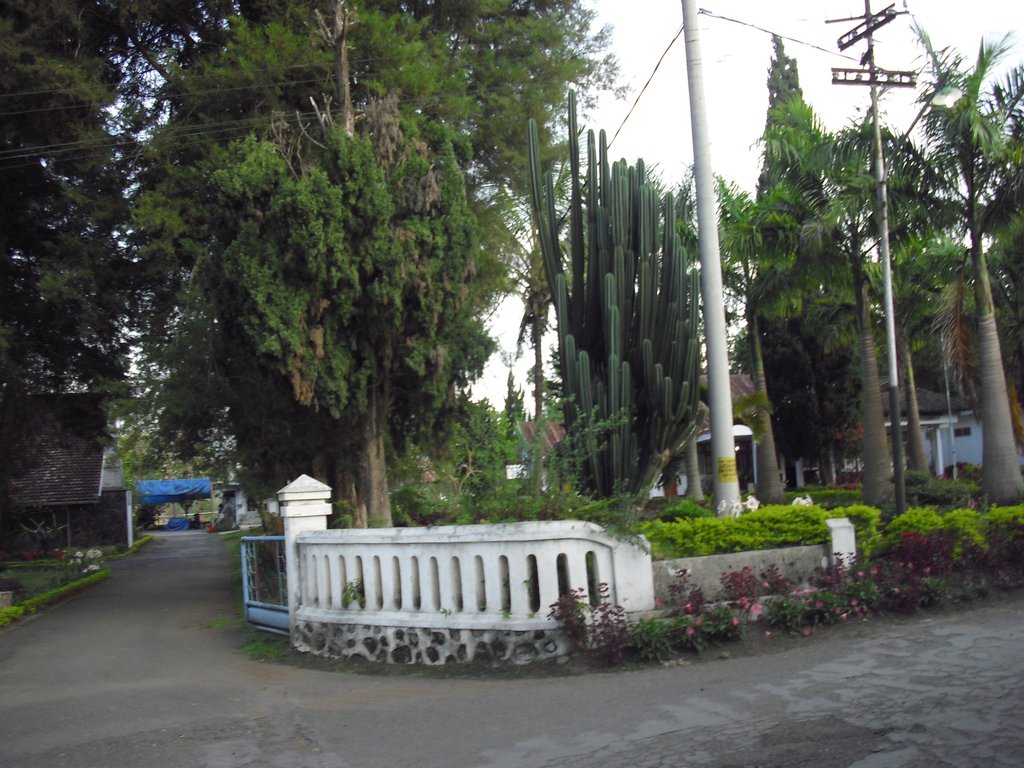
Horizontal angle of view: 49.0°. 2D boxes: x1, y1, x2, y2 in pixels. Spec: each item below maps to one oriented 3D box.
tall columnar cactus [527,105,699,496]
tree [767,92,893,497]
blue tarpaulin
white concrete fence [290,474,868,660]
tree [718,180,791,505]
[{"bbox_3d":[1.307,-0.901,13.744,2.000,5.200,1.800,-3,-6,0],"label":"tall columnar cactus"},{"bbox_3d":[6.630,-1.558,22.722,2.800,8.200,2.800,-3,-6,0],"label":"tree"},{"bbox_3d":[-19.316,6.168,63.796,4.400,1.550,2.800,-4,-6,8],"label":"blue tarpaulin"},{"bbox_3d":[0.654,1.656,11.039,6.200,1.800,2.500,-3,-6,0],"label":"white concrete fence"},{"bbox_3d":[5.214,-0.843,23.665,2.000,7.000,2.000,-3,-6,0],"label":"tree"}]

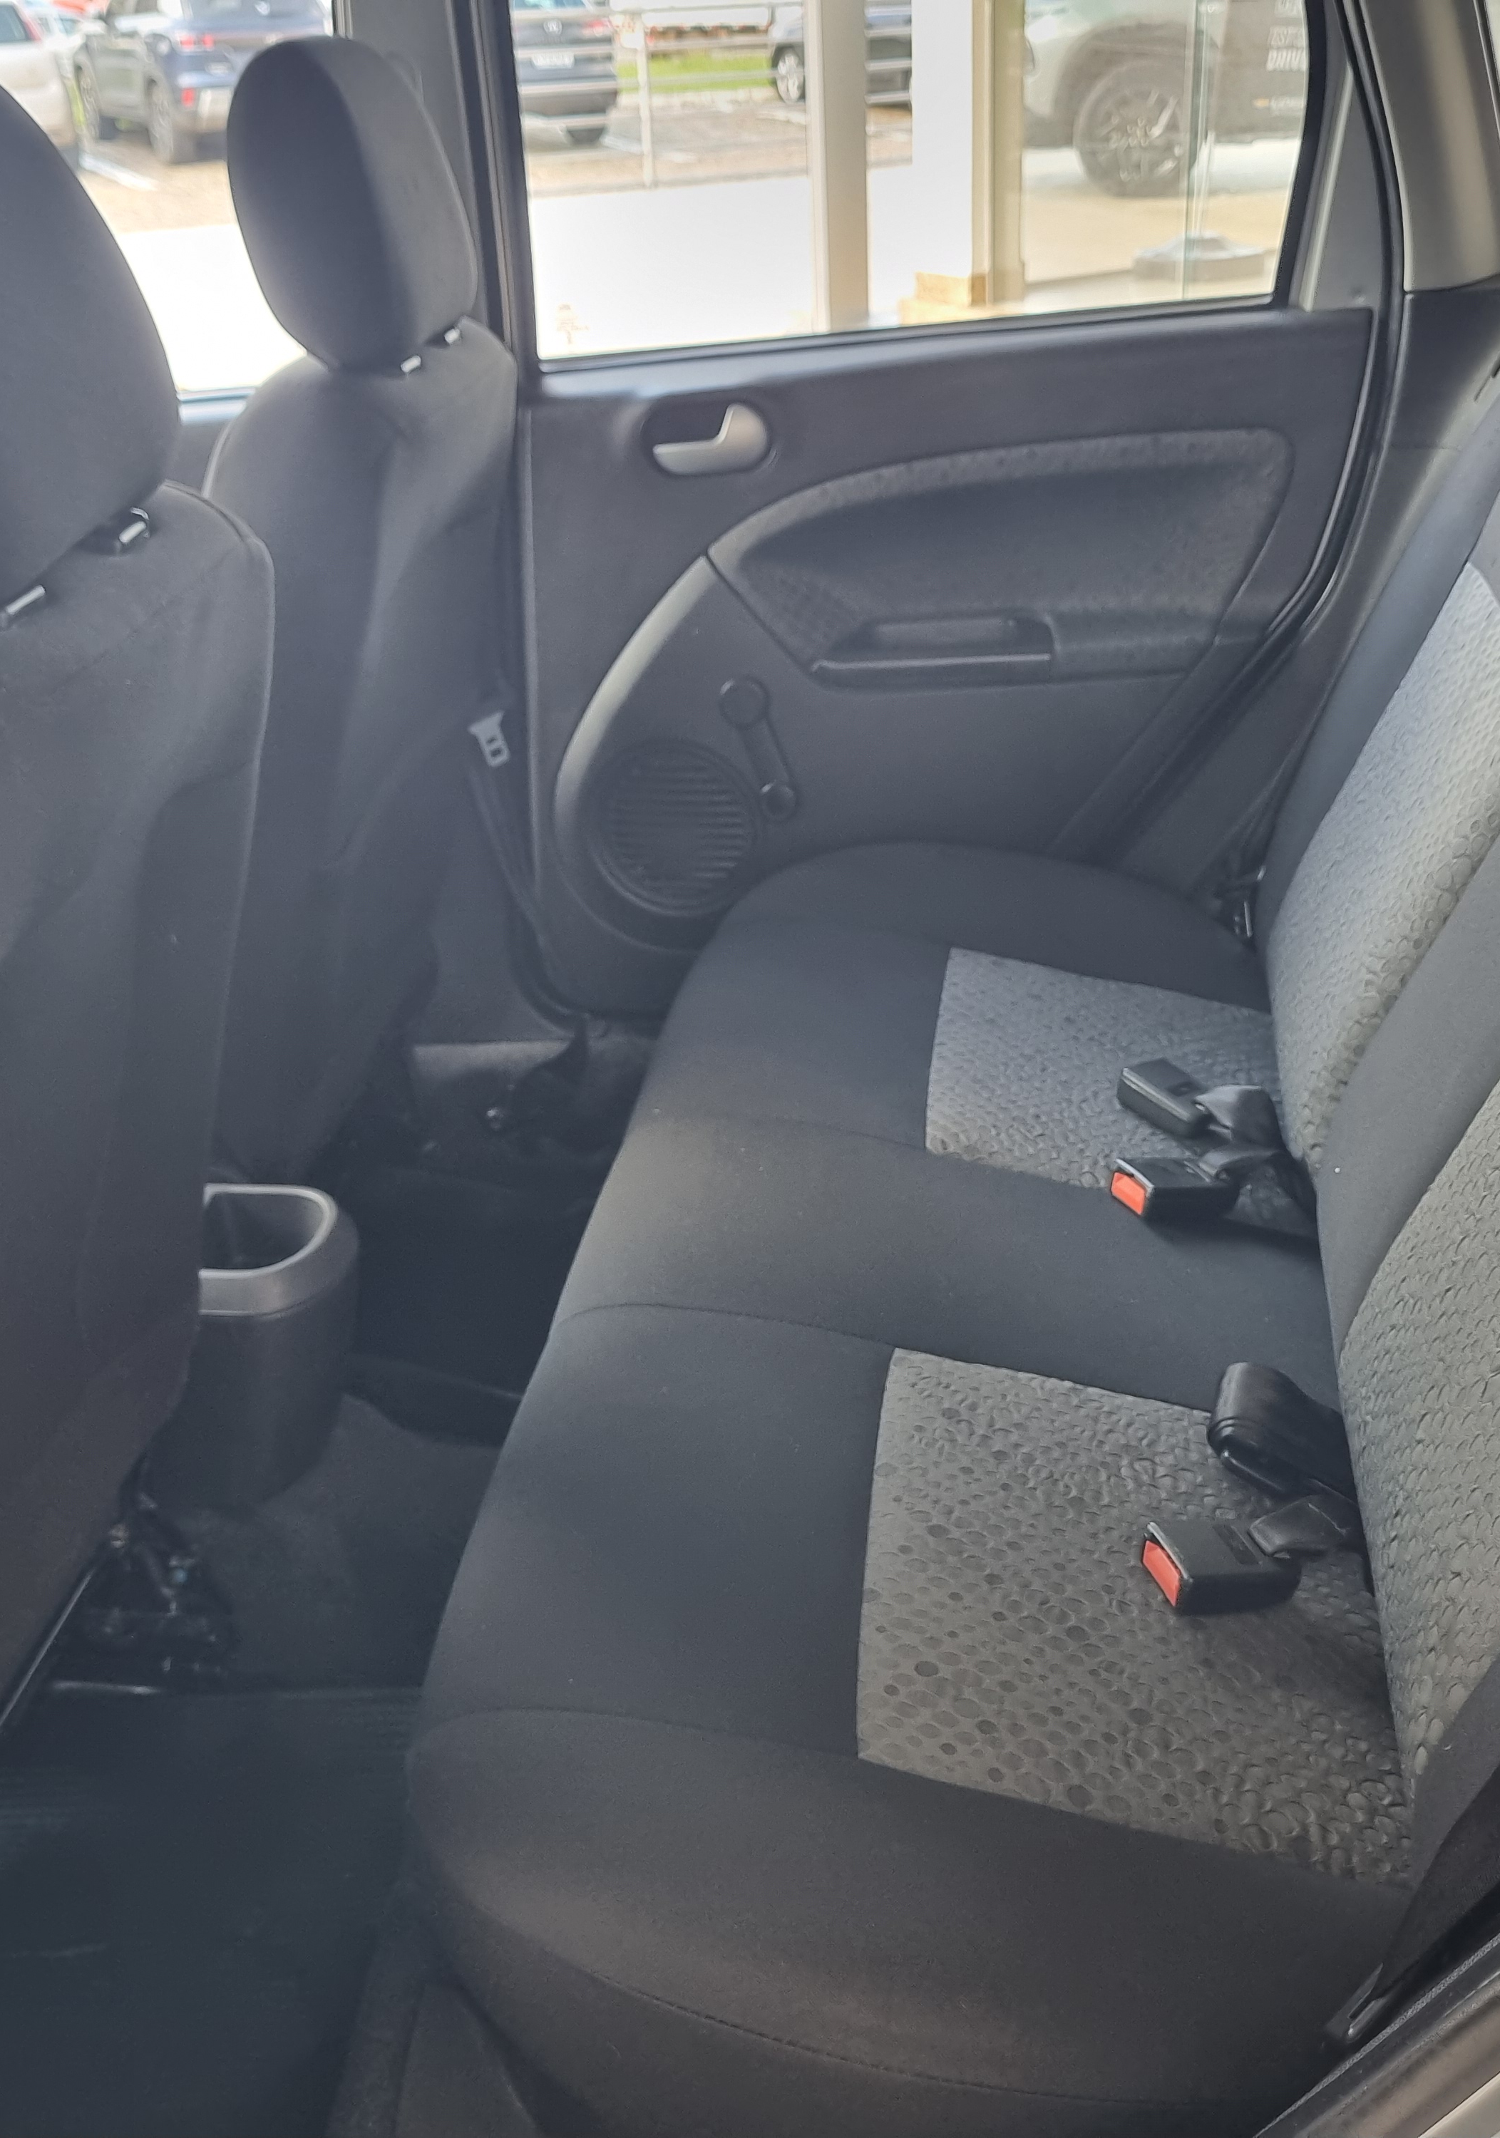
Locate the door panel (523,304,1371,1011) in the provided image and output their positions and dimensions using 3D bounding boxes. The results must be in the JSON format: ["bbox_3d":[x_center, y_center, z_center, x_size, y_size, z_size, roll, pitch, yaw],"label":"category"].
[{"bbox_3d":[0.173,-0.334,2.003,0.761,0.676,0.104,1,27,8],"label":"door panel"}]

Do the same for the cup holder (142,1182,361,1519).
[{"bbox_3d":[-0.377,0.218,1.678,0.151,0.230,0.132,1,27,8],"label":"cup holder"}]

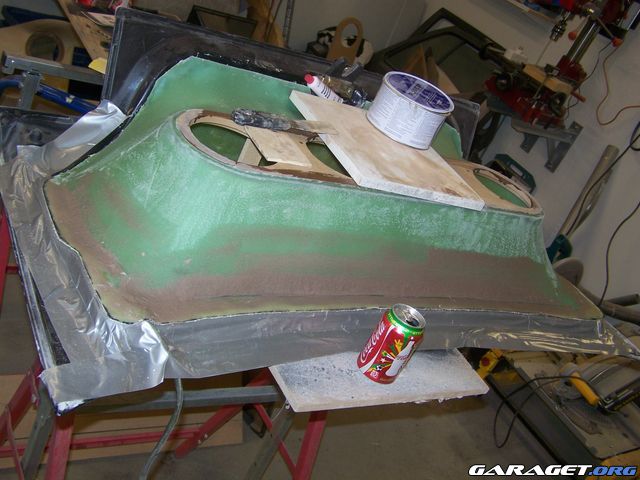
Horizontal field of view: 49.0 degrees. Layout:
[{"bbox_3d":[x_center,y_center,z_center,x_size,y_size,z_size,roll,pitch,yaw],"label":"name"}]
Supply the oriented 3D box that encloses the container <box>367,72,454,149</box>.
[{"bbox_3d":[0.170,-0.248,1.341,0.144,0.083,0.144,27,31,0],"label":"container"}]

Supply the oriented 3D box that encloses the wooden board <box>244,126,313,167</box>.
[{"bbox_3d":[-0.070,-0.148,1.086,0.080,0.005,0.105,3,37,-38],"label":"wooden board"}]

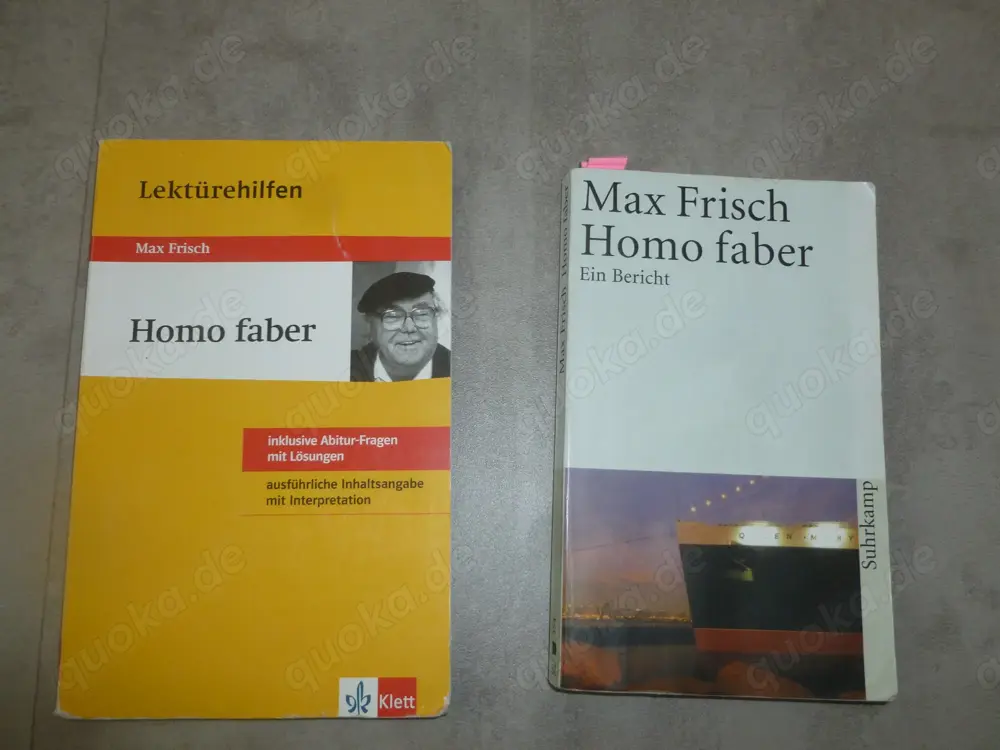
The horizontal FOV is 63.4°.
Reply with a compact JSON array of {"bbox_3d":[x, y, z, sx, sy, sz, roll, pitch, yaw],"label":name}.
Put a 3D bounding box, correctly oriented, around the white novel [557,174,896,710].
[{"bbox_3d":[0.076,0.017,0.281,0.110,0.013,0.177,2,81,-1],"label":"white novel"}]

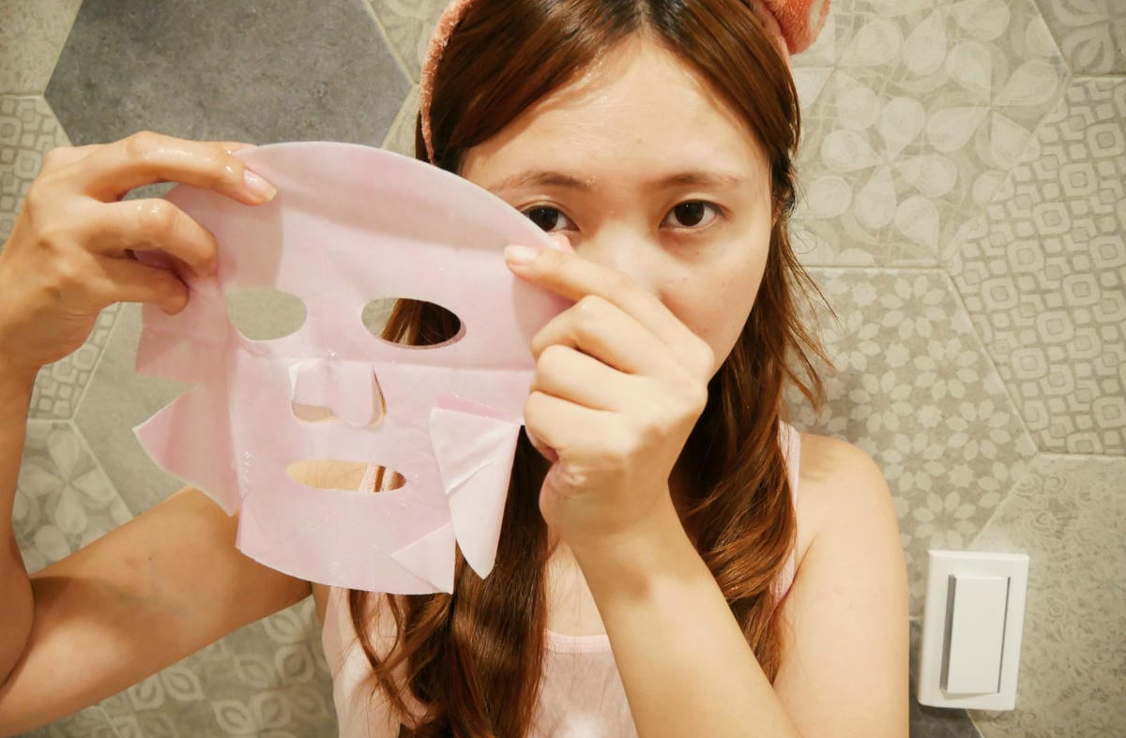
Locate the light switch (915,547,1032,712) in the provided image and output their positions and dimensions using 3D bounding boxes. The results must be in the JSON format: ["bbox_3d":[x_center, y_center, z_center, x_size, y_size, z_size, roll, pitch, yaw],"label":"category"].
[{"bbox_3d":[0.303,0.196,0.671,0.071,0.120,0.016,1,10,8],"label":"light switch"}]

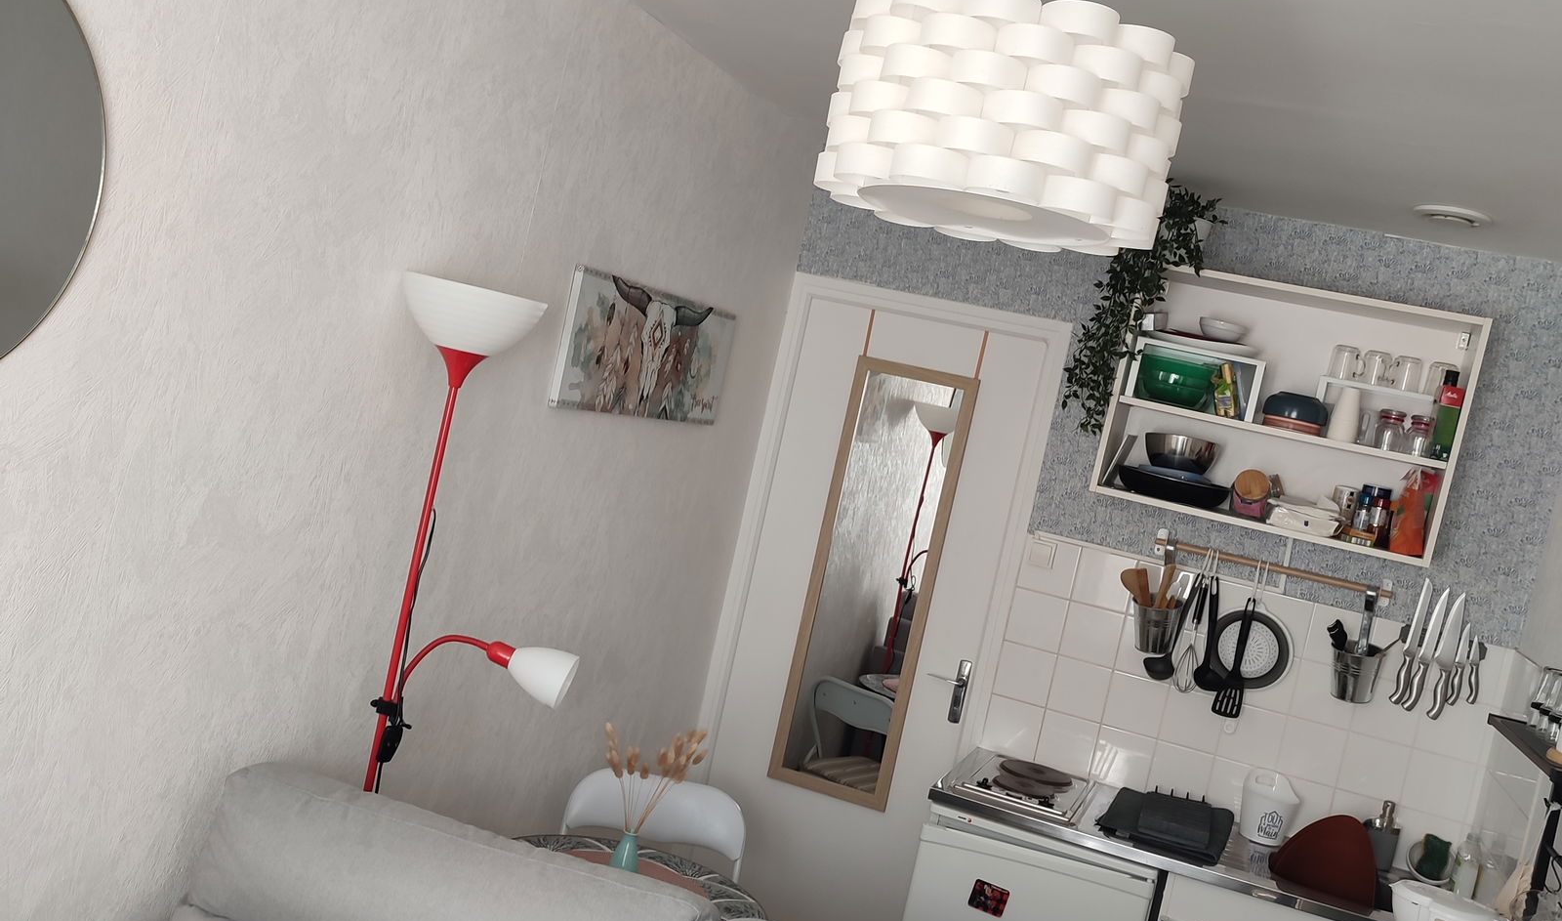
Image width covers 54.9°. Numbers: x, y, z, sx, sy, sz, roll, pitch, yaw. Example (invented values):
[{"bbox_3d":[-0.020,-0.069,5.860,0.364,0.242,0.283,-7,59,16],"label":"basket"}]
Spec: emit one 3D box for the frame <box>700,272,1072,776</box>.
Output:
[{"bbox_3d":[0.197,0.560,4.192,0.790,2.060,0.090,13,4,18],"label":"frame"}]

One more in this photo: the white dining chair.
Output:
[{"bbox_3d":[-0.342,1.141,3.186,0.440,0.830,0.470,12,3,0],"label":"white dining chair"}]

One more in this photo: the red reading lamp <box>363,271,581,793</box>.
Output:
[{"bbox_3d":[-0.607,0.623,2.471,0.420,1.810,0.266,12,3,-2],"label":"red reading lamp"}]

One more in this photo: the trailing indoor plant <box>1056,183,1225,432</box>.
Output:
[{"bbox_3d":[0.901,-0.371,3.780,0.310,0.650,0.250,13,4,18],"label":"trailing indoor plant"}]

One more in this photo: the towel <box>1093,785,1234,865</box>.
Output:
[{"bbox_3d":[0.892,0.845,3.500,0.280,0.080,0.240,13,4,18],"label":"towel"}]

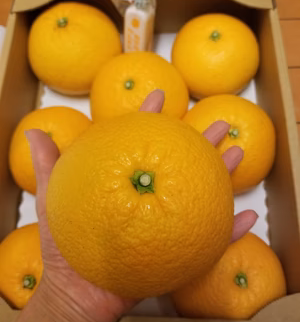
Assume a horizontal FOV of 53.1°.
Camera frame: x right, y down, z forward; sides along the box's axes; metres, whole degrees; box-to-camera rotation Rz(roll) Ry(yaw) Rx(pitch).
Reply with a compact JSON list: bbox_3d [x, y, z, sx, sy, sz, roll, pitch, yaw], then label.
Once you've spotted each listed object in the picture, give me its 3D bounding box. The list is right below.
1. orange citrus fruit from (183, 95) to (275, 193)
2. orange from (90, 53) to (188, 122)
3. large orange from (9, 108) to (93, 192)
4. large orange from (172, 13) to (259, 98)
[{"bbox_3d":[0.075,-0.017,0.310,0.103,0.090,0.103,0,70,0],"label":"orange citrus fruit"},{"bbox_3d":[-0.011,-0.065,0.327,0.106,0.093,0.106,0,70,0],"label":"orange"},{"bbox_3d":[-0.094,-0.009,0.312,0.094,0.083,0.094,0,70,0],"label":"large orange"},{"bbox_3d":[0.076,-0.123,0.353,0.097,0.085,0.097,0,70,0],"label":"large orange"}]

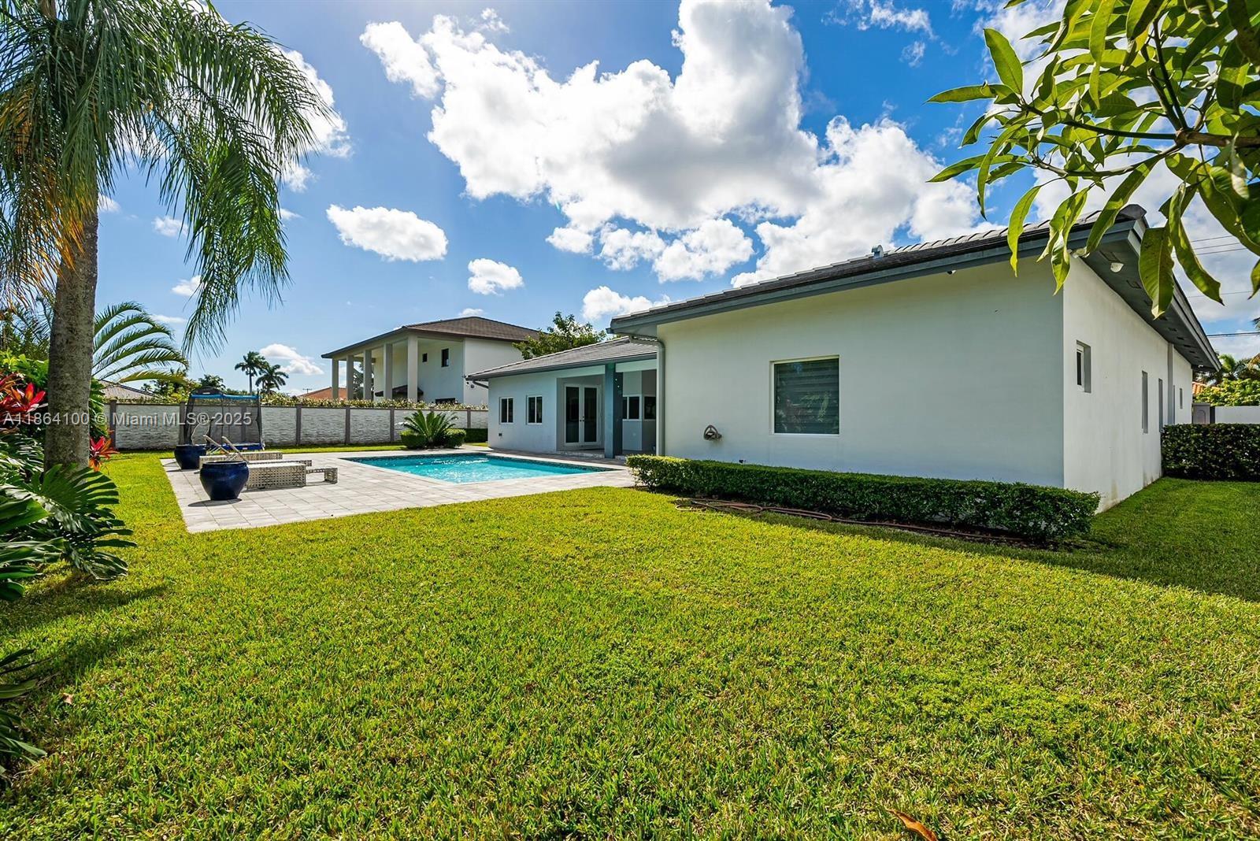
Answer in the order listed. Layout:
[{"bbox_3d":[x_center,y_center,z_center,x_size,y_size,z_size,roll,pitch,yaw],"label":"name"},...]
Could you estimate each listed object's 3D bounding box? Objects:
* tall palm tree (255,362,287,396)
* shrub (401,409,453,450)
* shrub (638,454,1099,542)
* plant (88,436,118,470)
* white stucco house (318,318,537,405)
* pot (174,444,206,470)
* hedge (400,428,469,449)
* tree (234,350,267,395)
[{"bbox_3d":[-51.235,-3.329,70.024,4.600,9.600,4.600,0,0,-43],"label":"tall palm tree"},{"bbox_3d":[-9.151,0.356,22.180,2.300,1.750,2.300,0,0,-43],"label":"shrub"},{"bbox_3d":[2.426,0.945,7.047,6.150,0.540,0.550,0,0,43],"label":"shrub"},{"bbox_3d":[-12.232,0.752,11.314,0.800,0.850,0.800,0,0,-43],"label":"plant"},{"bbox_3d":[-15.212,-4.152,45.528,18.000,11.000,20.000,0,0,-44],"label":"white stucco house"},{"bbox_3d":[-10.606,0.904,11.817,0.750,0.550,0.750,0,0,-43],"label":"pot"},{"bbox_3d":[-9.062,0.874,22.738,2.600,0.720,2.600,0,0,-43],"label":"hedge"},{"bbox_3d":[-54.187,-4.279,70.029,4.900,11.500,4.900,0,0,-43],"label":"tree"}]

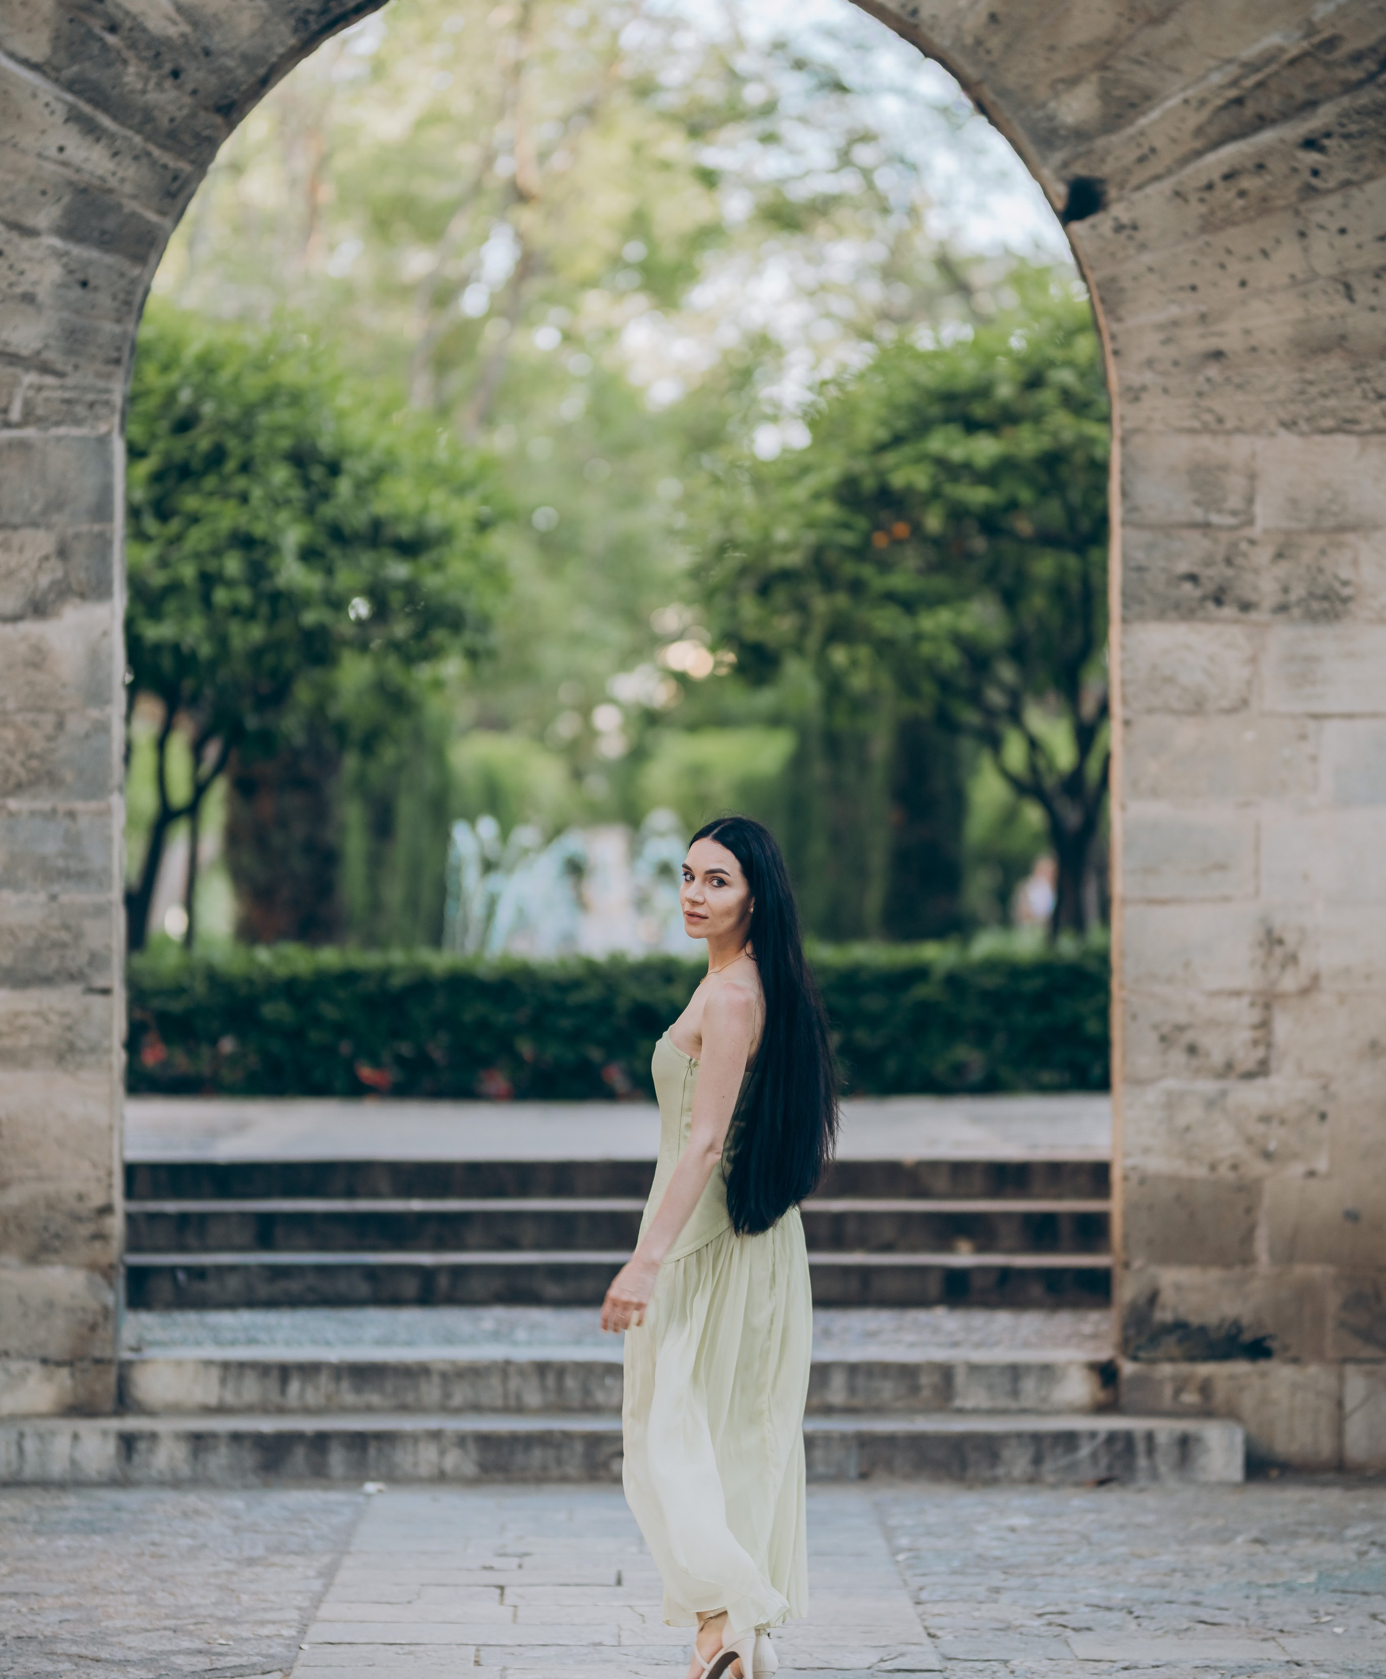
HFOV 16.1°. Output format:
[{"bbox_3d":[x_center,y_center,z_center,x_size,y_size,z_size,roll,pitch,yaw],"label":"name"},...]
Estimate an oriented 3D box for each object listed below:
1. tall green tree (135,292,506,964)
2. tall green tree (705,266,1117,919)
[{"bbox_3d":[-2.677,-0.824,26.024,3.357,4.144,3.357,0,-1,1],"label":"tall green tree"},{"bbox_3d":[1.885,-0.889,26.025,3.615,4.273,3.615,0,-1,1],"label":"tall green tree"}]

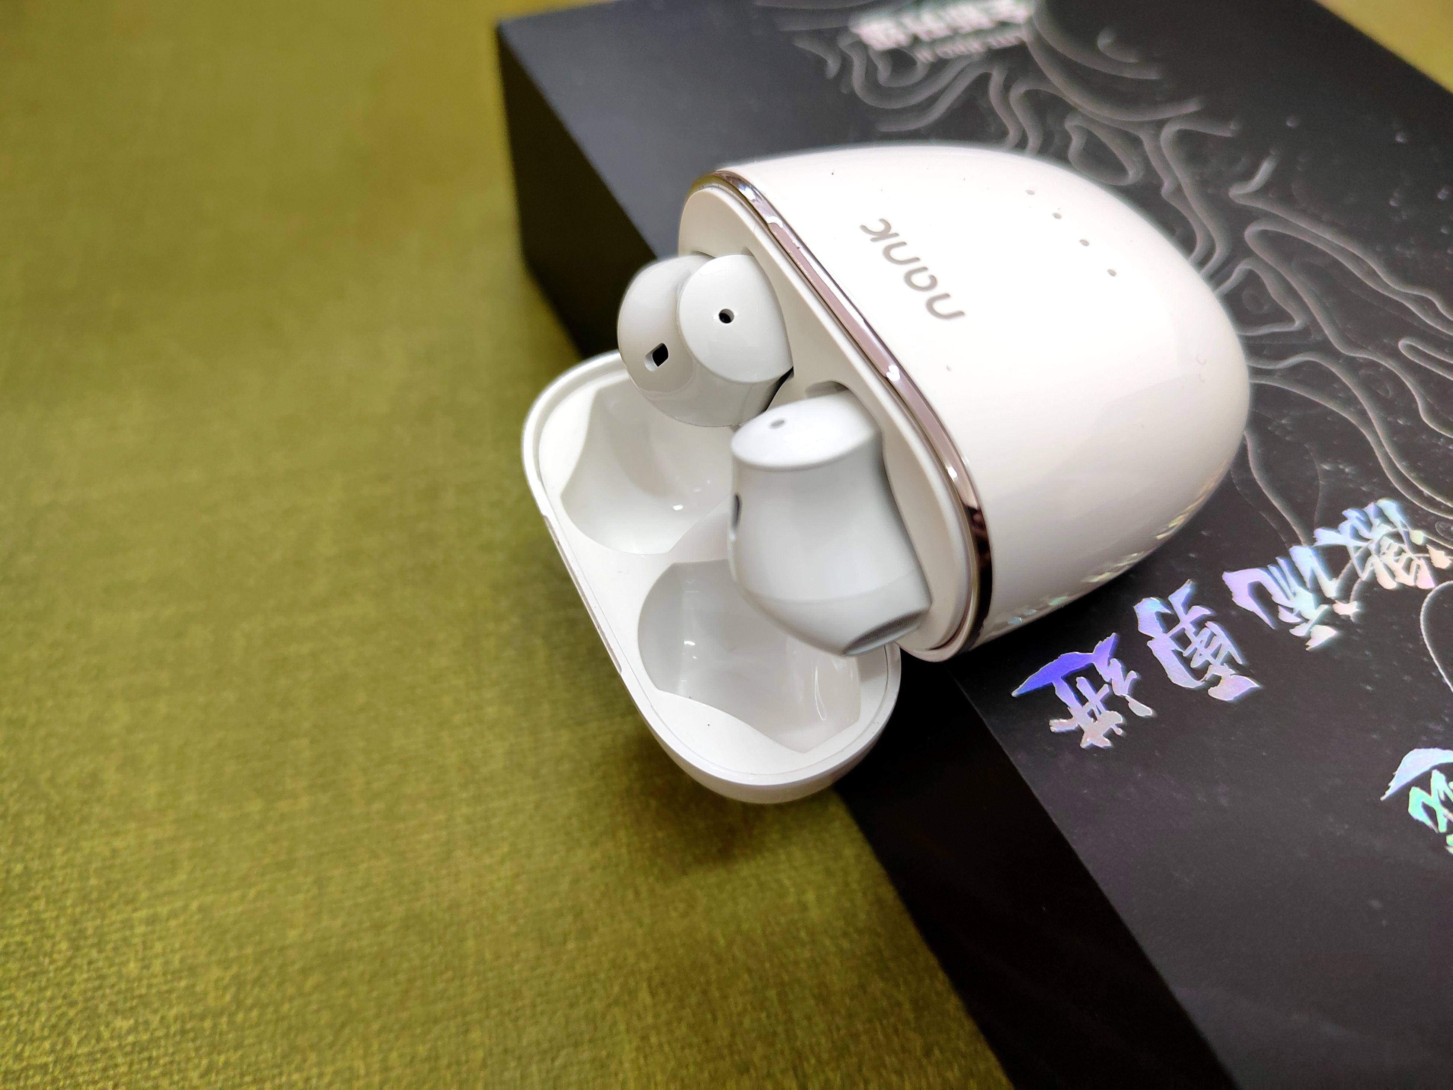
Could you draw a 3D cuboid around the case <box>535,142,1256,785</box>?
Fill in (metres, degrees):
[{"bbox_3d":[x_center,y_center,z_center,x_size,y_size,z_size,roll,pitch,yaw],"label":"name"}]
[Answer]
[{"bbox_3d":[0.014,-0.009,0.097,0.064,0.046,0.051,-20,61,-21],"label":"case"}]

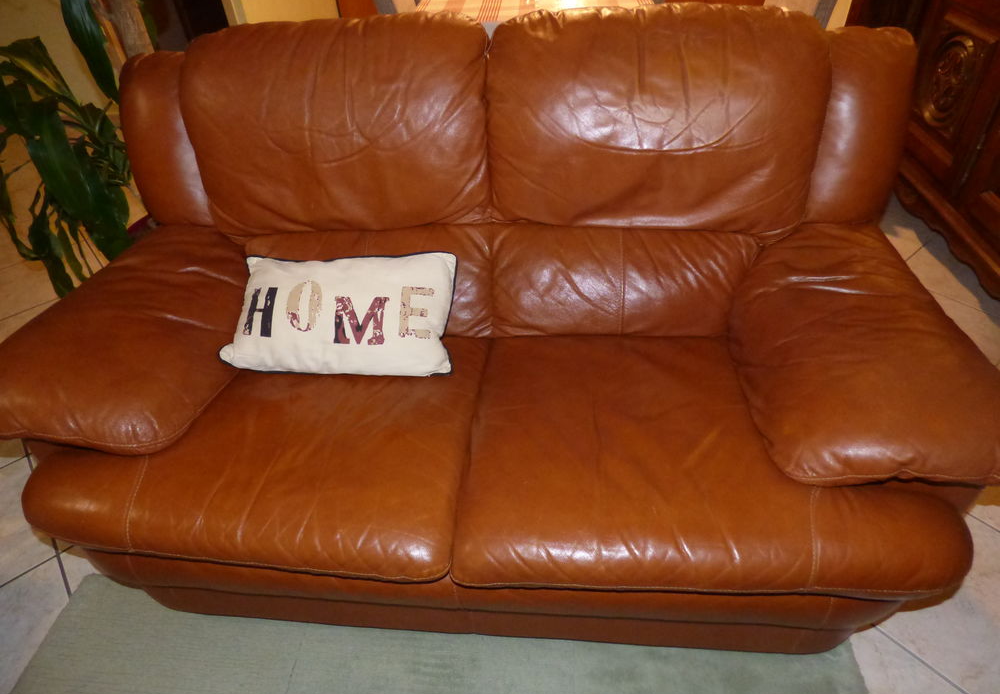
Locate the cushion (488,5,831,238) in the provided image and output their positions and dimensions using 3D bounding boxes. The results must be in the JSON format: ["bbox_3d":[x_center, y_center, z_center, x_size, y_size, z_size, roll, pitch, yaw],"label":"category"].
[{"bbox_3d":[0.284,-0.428,1.130,0.602,0.408,0.214,2,24,5],"label":"cushion"}]

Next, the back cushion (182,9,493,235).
[{"bbox_3d":[-0.318,-0.438,1.180,0.592,0.408,0.214,2,24,5],"label":"back cushion"}]

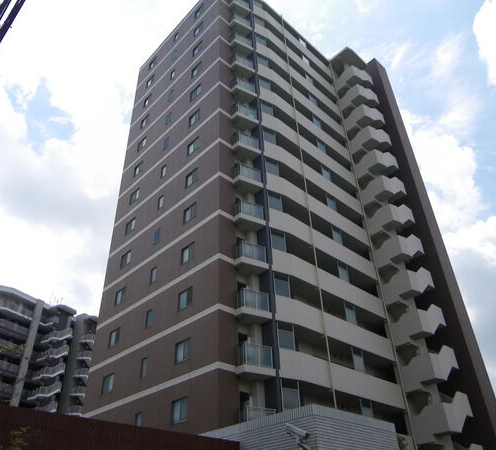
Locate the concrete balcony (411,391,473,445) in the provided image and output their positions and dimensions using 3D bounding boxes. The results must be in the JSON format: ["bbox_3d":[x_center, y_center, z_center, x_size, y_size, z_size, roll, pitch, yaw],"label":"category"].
[{"bbox_3d":[11.670,11.621,29.112,3.800,3.050,2.130,29,-47,-35],"label":"concrete balcony"}]

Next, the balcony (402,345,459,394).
[{"bbox_3d":[11.576,9.251,30.866,3.800,3.050,2.150,29,-47,-35],"label":"balcony"}]

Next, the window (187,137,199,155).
[{"bbox_3d":[-3.796,-5.470,33.815,0.148,1.106,1.136,29,-47,-35],"label":"window"}]

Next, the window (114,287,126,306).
[{"bbox_3d":[-8.545,4.882,32.710,0.150,1.180,1.320,29,-47,-35],"label":"window"}]

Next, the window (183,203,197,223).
[{"bbox_3d":[-3.584,-0.703,30.306,0.120,1.050,1.200,29,-47,-35],"label":"window"}]

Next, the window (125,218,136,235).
[{"bbox_3d":[-8.446,0.154,35.048,0.160,1.119,1.189,29,-47,-35],"label":"window"}]

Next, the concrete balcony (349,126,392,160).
[{"bbox_3d":[10.949,-7.043,42.929,2.800,2.400,2.200,23,-43,-30],"label":"concrete balcony"}]

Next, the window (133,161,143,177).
[{"bbox_3d":[-8.907,-4.564,39.681,0.150,1.070,1.100,29,-47,-35],"label":"window"}]

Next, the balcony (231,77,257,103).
[{"bbox_3d":[-0.453,-9.984,35.966,1.750,1.390,1.420,29,-47,-35],"label":"balcony"}]

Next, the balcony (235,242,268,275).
[{"bbox_3d":[0.167,1.888,27.286,1.680,1.500,0.900,18,-41,-25],"label":"balcony"}]

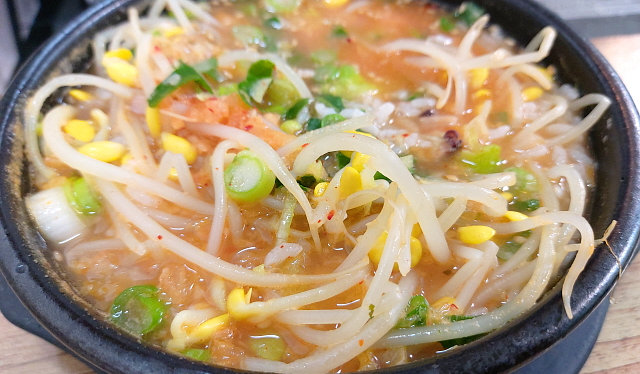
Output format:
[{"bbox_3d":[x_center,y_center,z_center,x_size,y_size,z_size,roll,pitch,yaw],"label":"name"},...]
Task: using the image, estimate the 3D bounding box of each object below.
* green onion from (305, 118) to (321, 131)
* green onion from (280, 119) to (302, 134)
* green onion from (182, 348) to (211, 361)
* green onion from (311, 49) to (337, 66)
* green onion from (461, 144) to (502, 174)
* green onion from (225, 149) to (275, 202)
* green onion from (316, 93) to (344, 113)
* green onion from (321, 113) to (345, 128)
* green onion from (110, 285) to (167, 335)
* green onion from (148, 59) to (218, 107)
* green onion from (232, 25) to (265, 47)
[{"bbox_3d":[-0.002,-0.018,0.135,0.005,0.005,0.004,-2,51,-1],"label":"green onion"},{"bbox_3d":[-0.008,-0.018,0.136,0.006,0.004,0.006,0,50,0],"label":"green onion"},{"bbox_3d":[-0.026,0.035,0.095,0.007,0.004,0.006,0,50,0],"label":"green onion"},{"bbox_3d":[0.001,-0.045,0.159,0.009,0.004,0.009,-1,51,1],"label":"green onion"},{"bbox_3d":[0.045,-0.008,0.129,0.011,0.006,0.007,0,50,0],"label":"green onion"},{"bbox_3d":[-0.018,-0.003,0.120,0.011,0.010,0.011,-3,77,14],"label":"green onion"},{"bbox_3d":[0.003,-0.026,0.145,0.009,0.003,0.007,0,50,0],"label":"green onion"},{"bbox_3d":[0.004,-0.019,0.136,0.008,0.004,0.008,1,51,2],"label":"green onion"},{"bbox_3d":[-0.039,0.027,0.100,0.011,0.006,0.011,0,50,0],"label":"green onion"},{"bbox_3d":[-0.042,-0.033,0.145,0.019,0.009,0.012,0,50,0],"label":"green onion"},{"bbox_3d":[-0.026,-0.056,0.171,0.011,0.004,0.011,0,50,0],"label":"green onion"}]

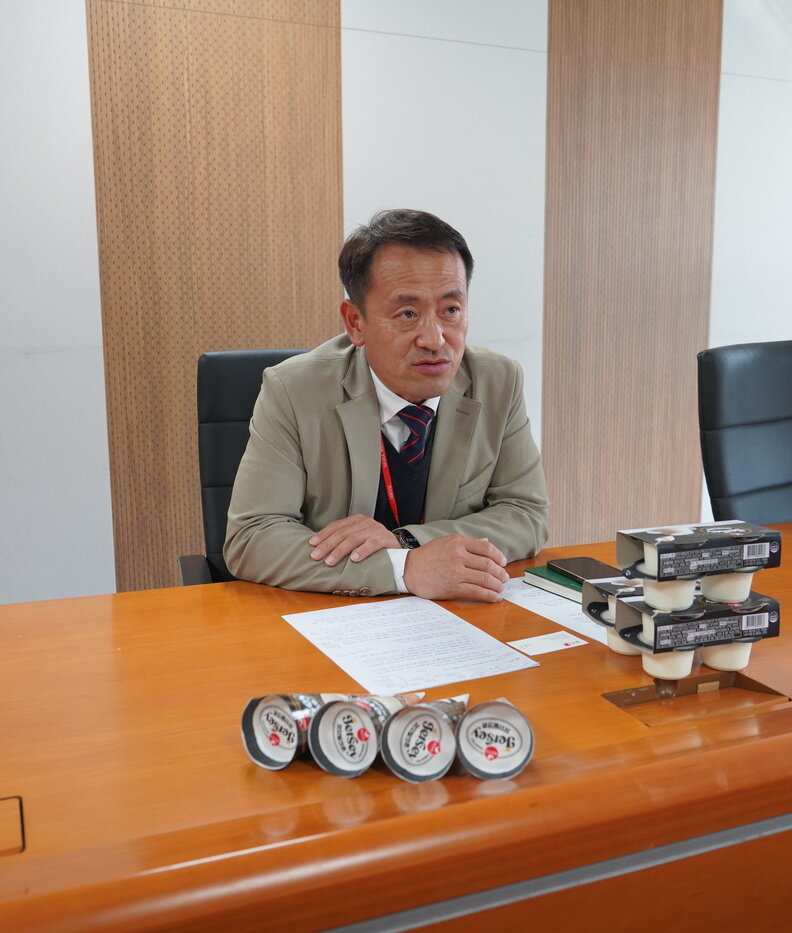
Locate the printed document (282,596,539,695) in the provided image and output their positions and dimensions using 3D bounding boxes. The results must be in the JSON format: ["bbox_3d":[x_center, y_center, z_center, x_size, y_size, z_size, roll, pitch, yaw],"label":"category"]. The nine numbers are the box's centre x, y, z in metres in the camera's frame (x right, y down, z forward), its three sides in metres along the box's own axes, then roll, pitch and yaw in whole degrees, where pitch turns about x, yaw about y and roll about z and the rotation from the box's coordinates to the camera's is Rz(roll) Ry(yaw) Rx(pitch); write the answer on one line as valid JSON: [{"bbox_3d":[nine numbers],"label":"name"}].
[{"bbox_3d":[0.008,0.215,1.163,0.210,0.003,0.297,-5,10,-26],"label":"printed document"}]

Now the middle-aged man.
[{"bbox_3d":[-0.004,0.240,1.587,0.550,1.270,0.620,-3,9,-19],"label":"middle-aged man"}]

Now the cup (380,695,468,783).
[{"bbox_3d":[0.046,0.240,0.880,0.066,0.066,0.166,3,0,18],"label":"cup"}]

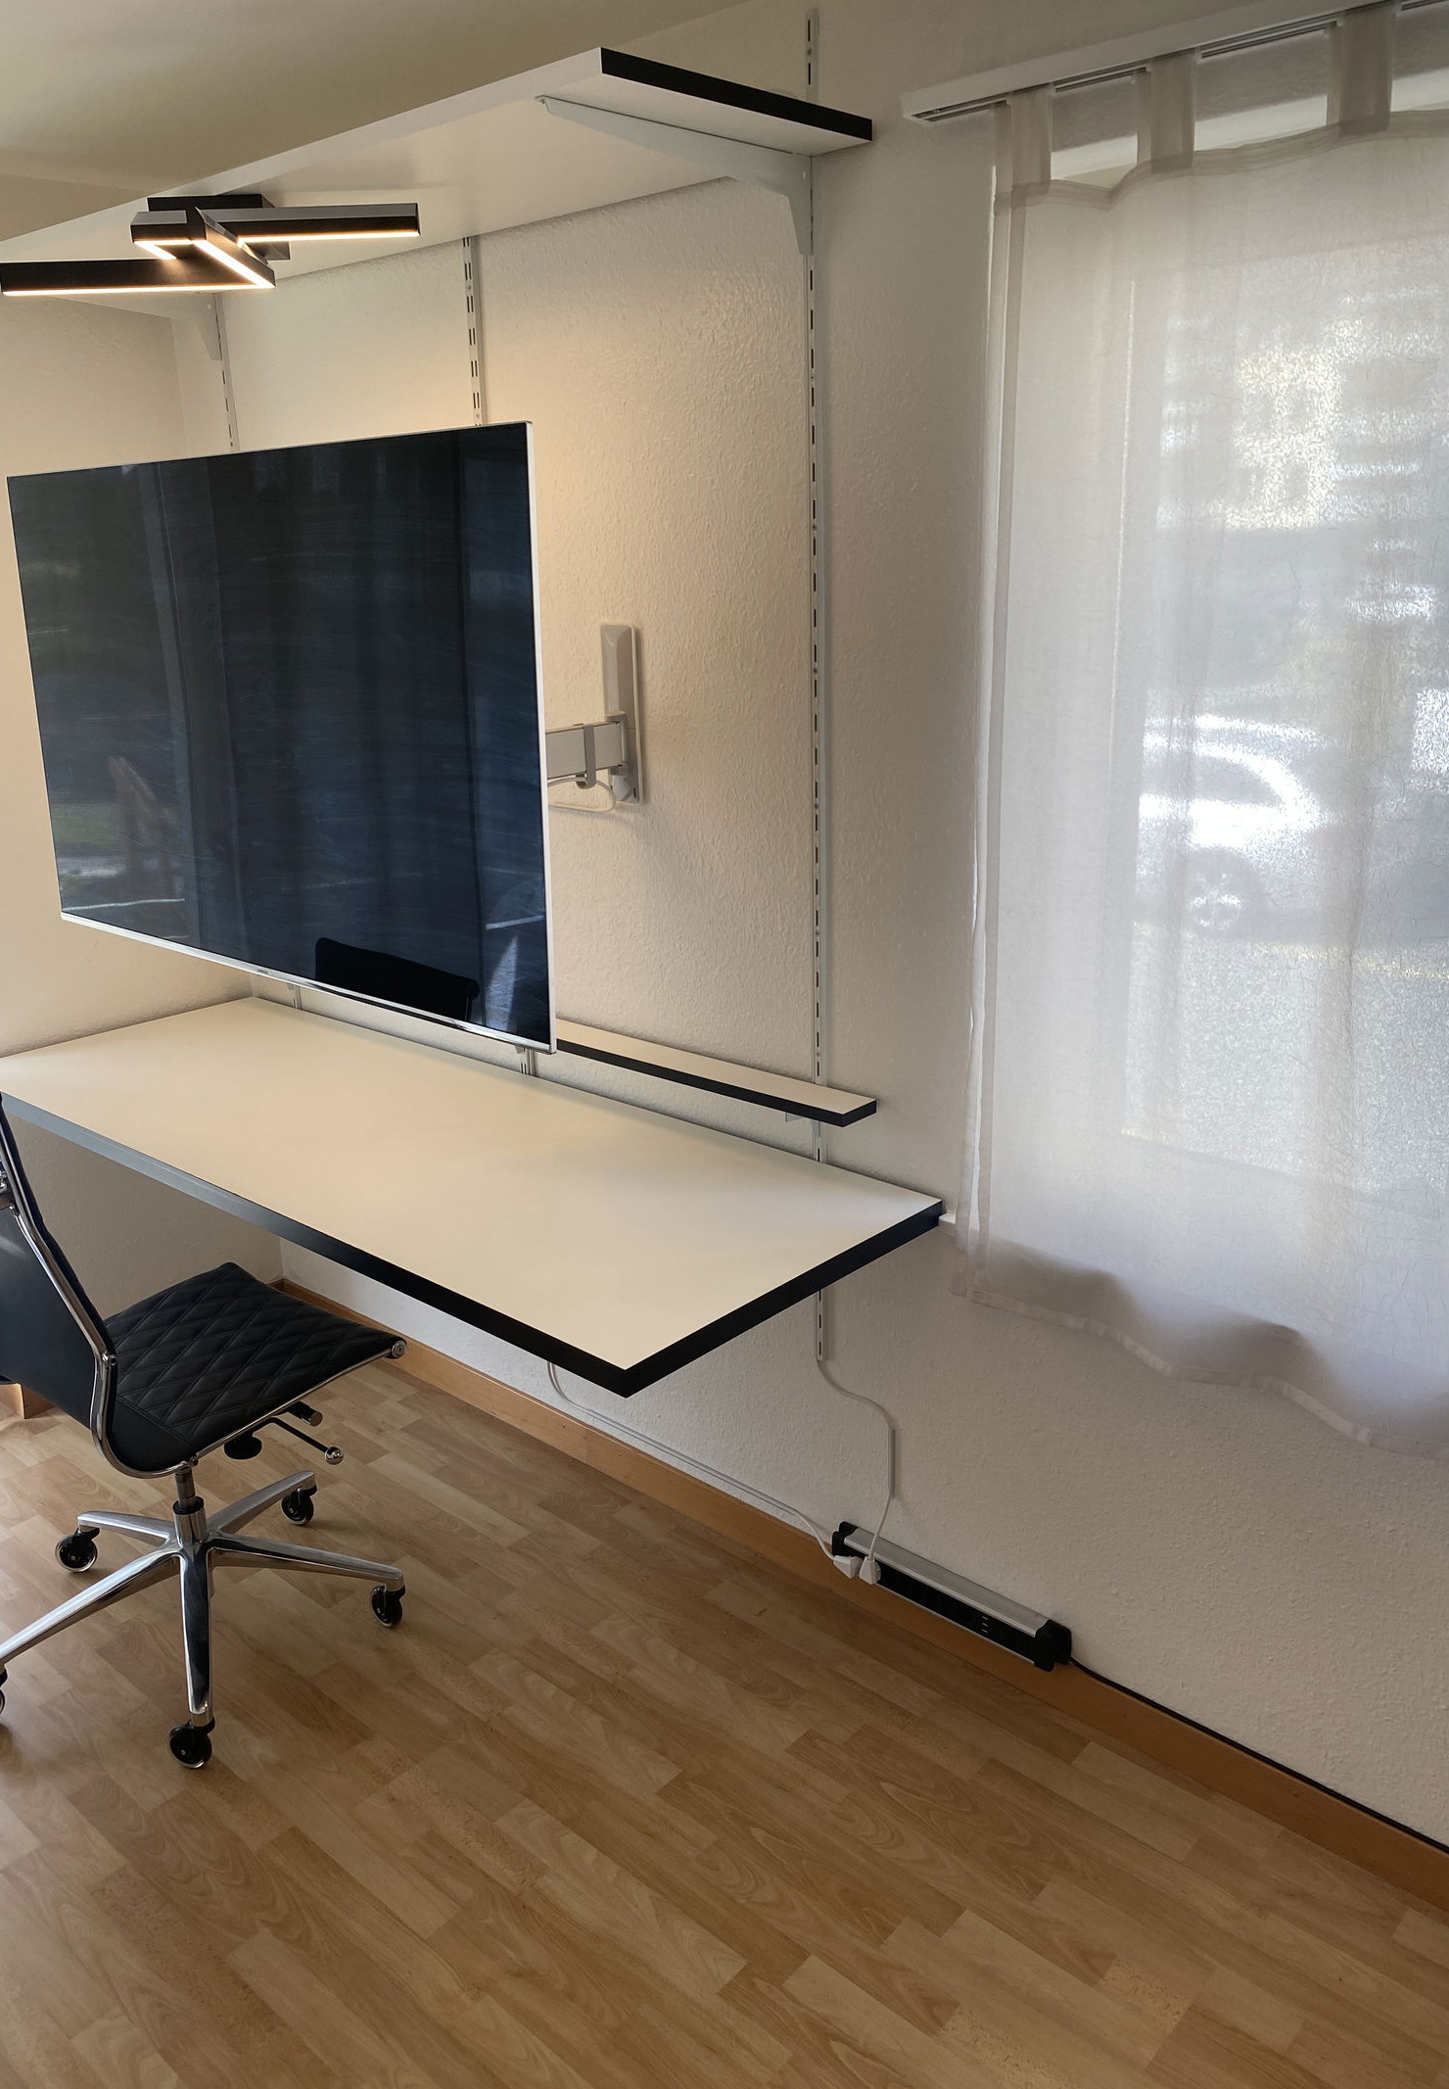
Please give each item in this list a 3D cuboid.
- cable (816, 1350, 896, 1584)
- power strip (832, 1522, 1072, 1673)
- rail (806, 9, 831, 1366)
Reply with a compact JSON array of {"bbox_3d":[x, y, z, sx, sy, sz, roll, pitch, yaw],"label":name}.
[{"bbox_3d":[0.209,0.724,2.670,0.168,0.352,0.062,14,23,40],"label":"cable"},{"bbox_3d":[0.366,0.912,2.605,0.458,0.065,0.039,14,23,40],"label":"power strip"},{"bbox_3d":[0.144,-0.412,2.376,0.014,2.002,0.016,14,23,40],"label":"rail"}]

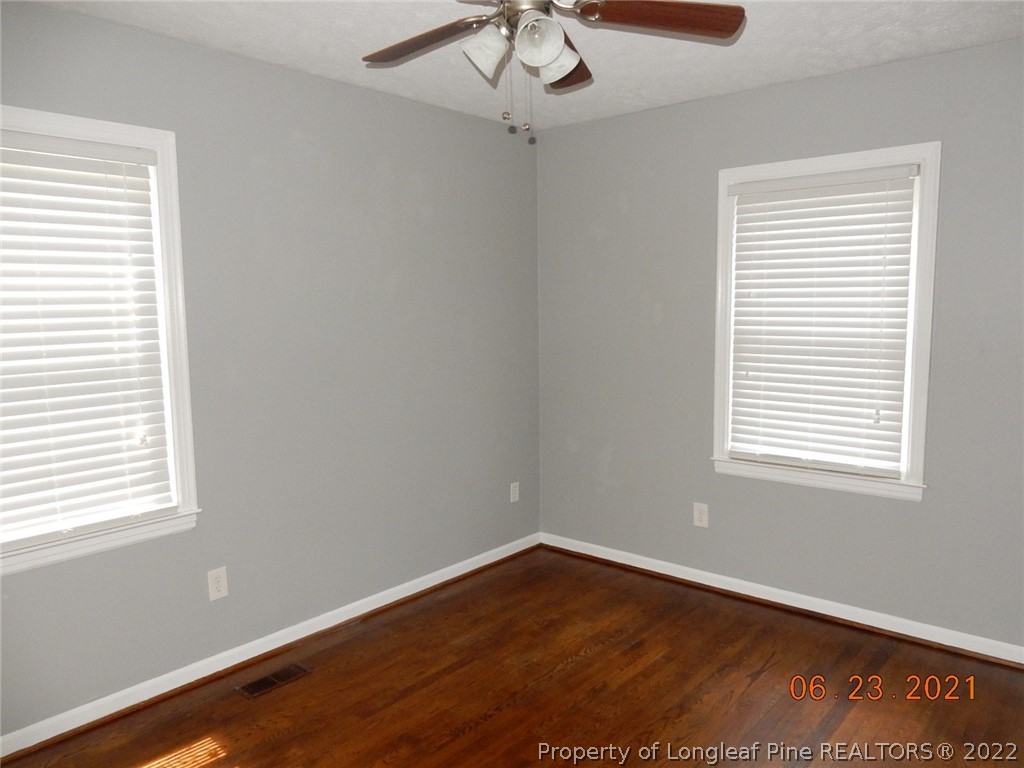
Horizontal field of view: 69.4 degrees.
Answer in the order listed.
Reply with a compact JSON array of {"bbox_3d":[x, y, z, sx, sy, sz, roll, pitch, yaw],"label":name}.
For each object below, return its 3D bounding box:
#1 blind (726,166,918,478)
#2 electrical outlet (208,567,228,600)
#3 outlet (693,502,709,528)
[{"bbox_3d":[1.325,-0.256,3.259,0.774,1.282,0.070,5,8,40],"label":"blind"},{"bbox_3d":[-1.137,0.776,2.870,0.010,0.116,0.072,5,8,40],"label":"electrical outlet"},{"bbox_3d":[0.946,0.659,3.708,0.072,0.116,0.010,5,8,40],"label":"outlet"}]

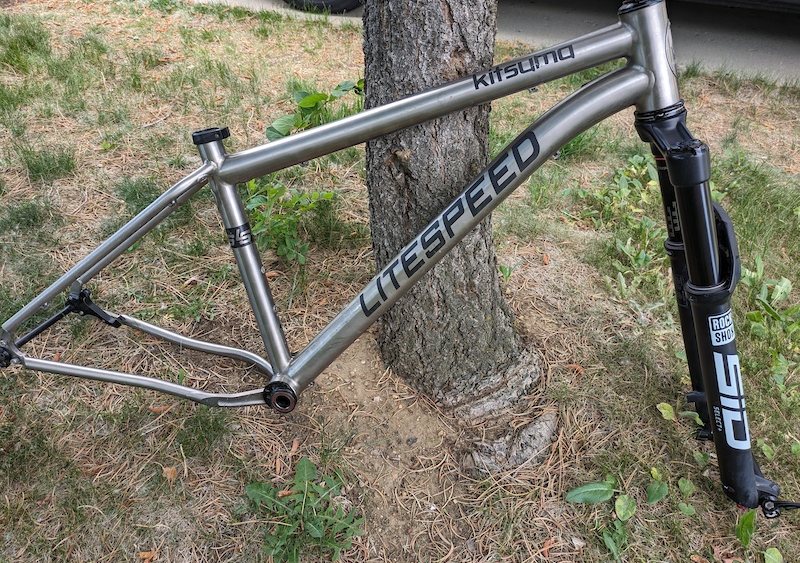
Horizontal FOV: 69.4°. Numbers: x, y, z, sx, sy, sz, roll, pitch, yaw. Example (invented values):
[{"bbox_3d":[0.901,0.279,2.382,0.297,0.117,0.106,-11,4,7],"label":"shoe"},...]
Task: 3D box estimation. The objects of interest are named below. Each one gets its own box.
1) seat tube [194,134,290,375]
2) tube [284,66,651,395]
[{"bbox_3d":[-0.222,-0.026,0.858,0.041,0.395,0.040,-8,23,12],"label":"seat tube"},{"bbox_3d":[0.051,-0.046,0.805,0.074,0.671,0.048,43,23,-11],"label":"tube"}]

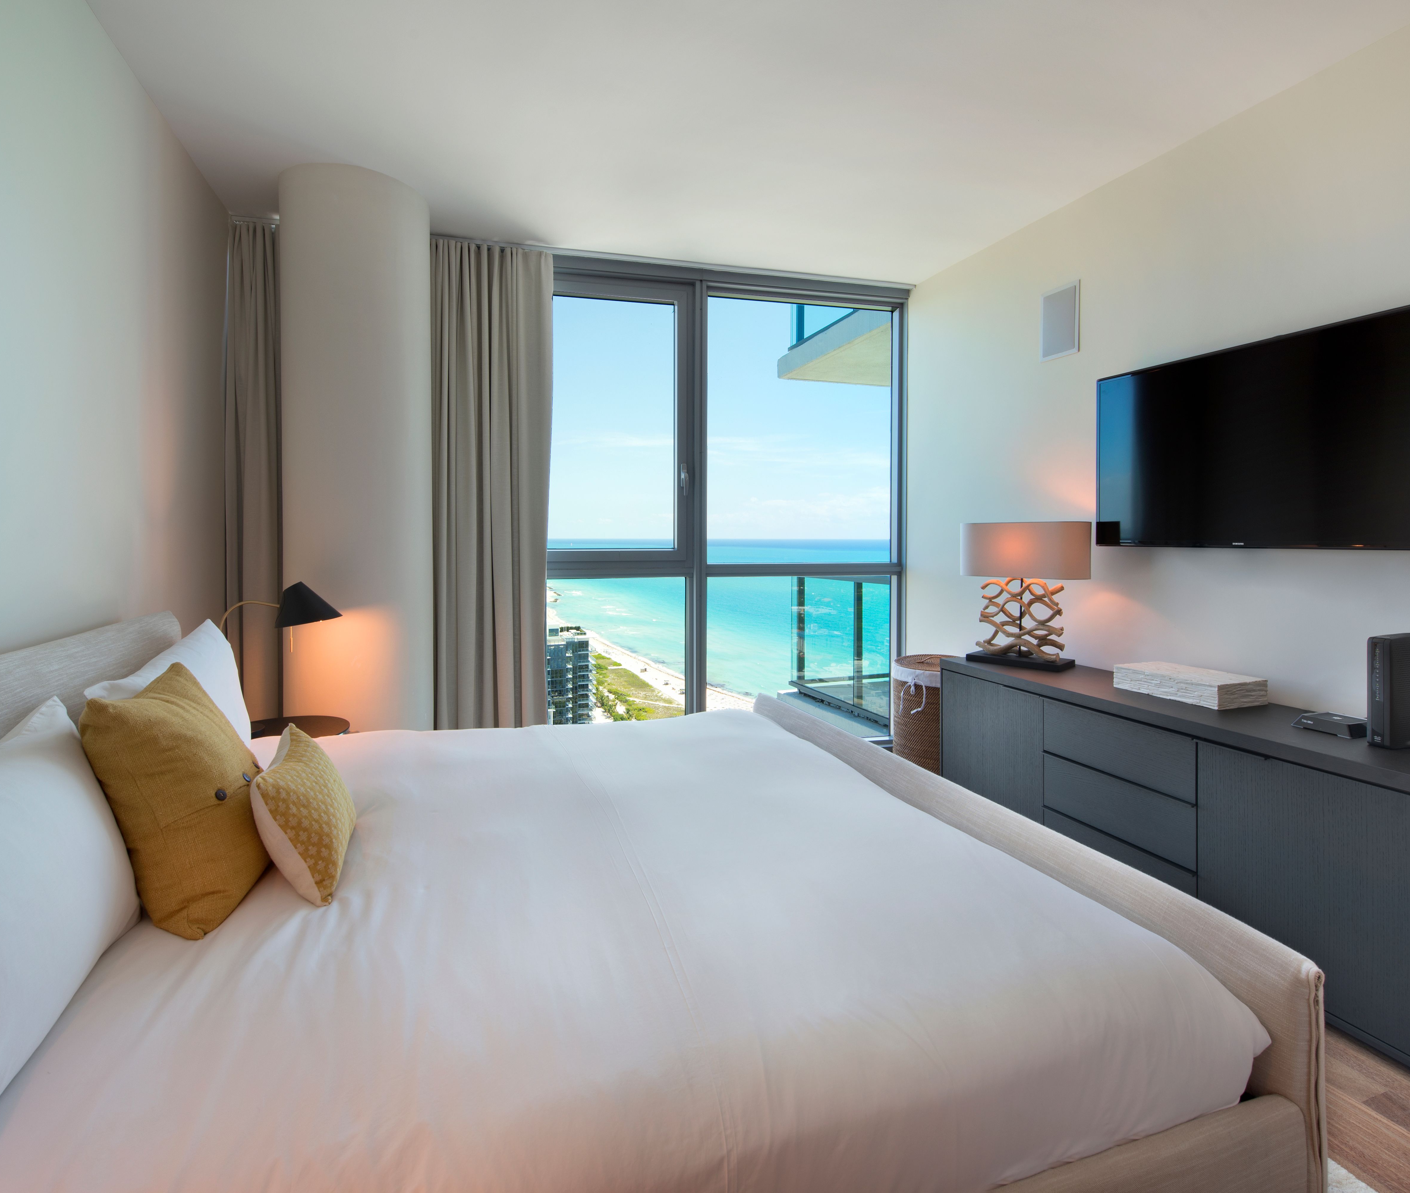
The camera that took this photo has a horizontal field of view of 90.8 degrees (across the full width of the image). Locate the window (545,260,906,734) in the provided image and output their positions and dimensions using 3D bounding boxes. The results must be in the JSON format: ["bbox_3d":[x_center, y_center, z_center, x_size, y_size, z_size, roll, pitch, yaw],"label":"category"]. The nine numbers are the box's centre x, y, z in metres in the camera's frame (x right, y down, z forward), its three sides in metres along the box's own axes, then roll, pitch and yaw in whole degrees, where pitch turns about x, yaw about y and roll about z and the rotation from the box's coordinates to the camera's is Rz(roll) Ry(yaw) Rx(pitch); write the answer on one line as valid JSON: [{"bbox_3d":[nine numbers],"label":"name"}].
[{"bbox_3d":[0.144,-0.415,3.776,2.191,2.601,0.122,-2,4,-20],"label":"window"}]

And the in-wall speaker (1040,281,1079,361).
[{"bbox_3d":[1.558,-1.208,3.070,0.031,0.304,0.207,-2,4,-20],"label":"in-wall speaker"}]

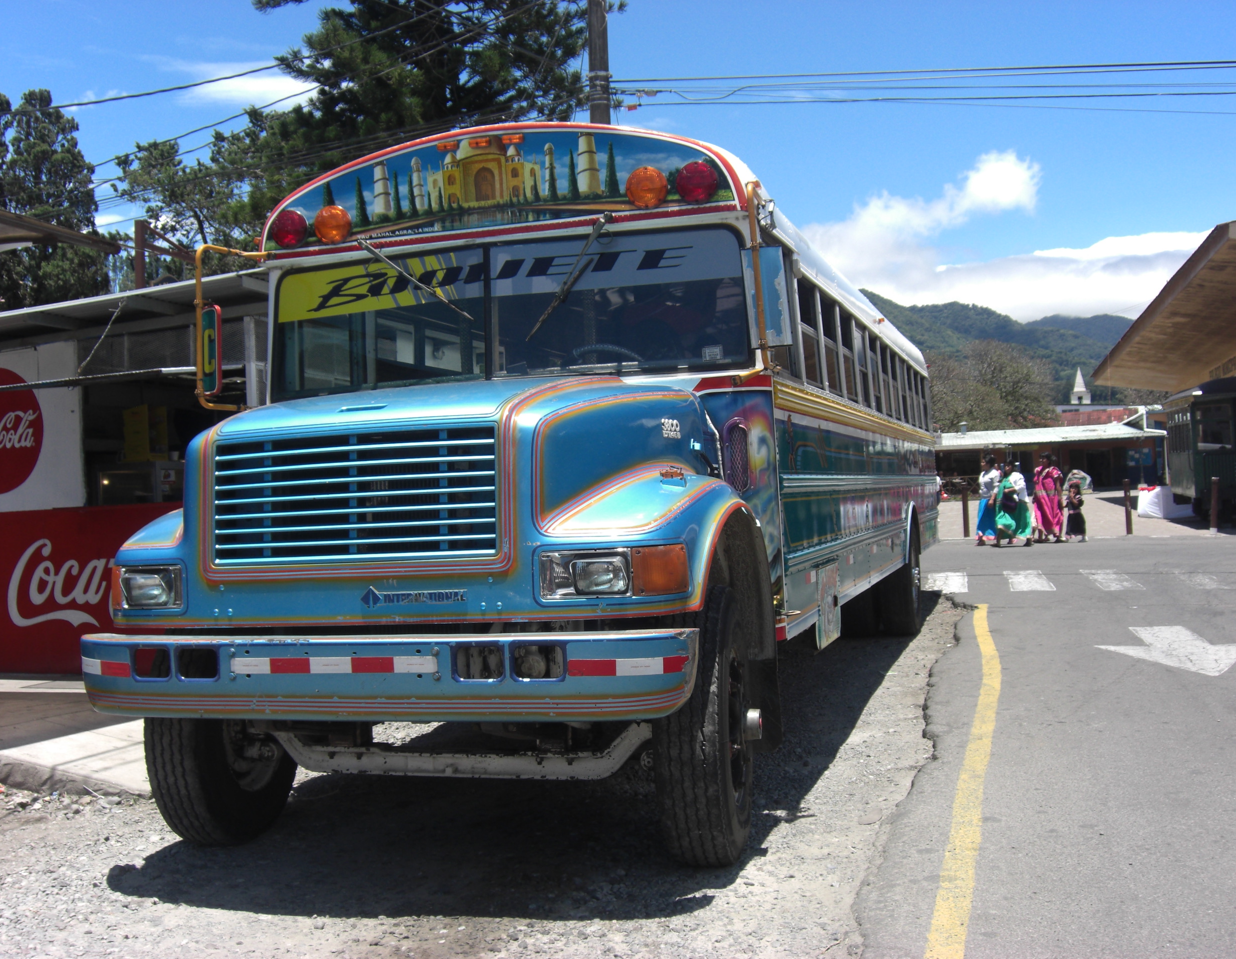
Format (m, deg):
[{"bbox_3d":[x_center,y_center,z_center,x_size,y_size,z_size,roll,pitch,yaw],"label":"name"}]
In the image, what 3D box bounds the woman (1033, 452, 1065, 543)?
[{"bbox_3d":[7.476,0.313,24.400,0.380,1.570,0.470,-2,-1,-37],"label":"woman"}]

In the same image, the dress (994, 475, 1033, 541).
[{"bbox_3d":[6.755,0.487,24.000,0.500,1.110,0.460,-2,-1,-31],"label":"dress"}]

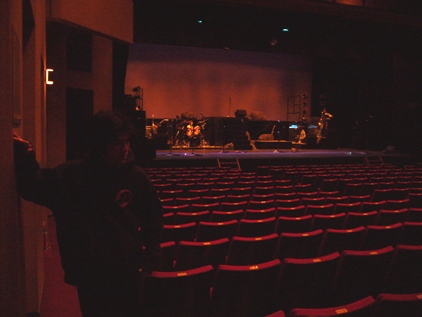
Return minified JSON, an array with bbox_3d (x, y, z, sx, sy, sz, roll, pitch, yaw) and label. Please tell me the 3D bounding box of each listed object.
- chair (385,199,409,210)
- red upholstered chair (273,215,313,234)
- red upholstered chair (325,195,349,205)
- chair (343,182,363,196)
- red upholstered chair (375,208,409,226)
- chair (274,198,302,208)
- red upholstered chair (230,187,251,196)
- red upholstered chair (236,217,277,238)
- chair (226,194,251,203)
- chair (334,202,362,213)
[{"bbox_3d":[3.076,1.141,7.431,0.530,0.900,0.580,-1,5,-21],"label":"chair"},{"bbox_3d":[0.988,1.168,5.603,0.530,0.900,0.580,-1,5,-21],"label":"red upholstered chair"},{"bbox_3d":[2.315,1.160,8.264,0.530,0.880,0.570,-1,4,-21],"label":"red upholstered chair"},{"bbox_3d":[3.497,1.061,10.828,0.530,0.880,0.570,-1,4,-21],"label":"chair"},{"bbox_3d":[2.511,1.149,6.230,0.530,0.880,0.570,-1,4,-21],"label":"red upholstered chair"},{"bbox_3d":[1.303,1.153,7.919,0.540,0.860,0.600,-1,4,-21],"label":"chair"},{"bbox_3d":[0.587,1.086,9.607,0.530,0.900,0.580,-1,5,-21],"label":"red upholstered chair"},{"bbox_3d":[0.494,1.174,5.417,0.530,0.900,0.580,-1,5,-21],"label":"red upholstered chair"},{"bbox_3d":[0.463,1.139,8.652,0.540,0.860,0.600,-1,4,-21],"label":"chair"},{"bbox_3d":[2.172,1.159,7.149,0.530,0.880,0.570,-1,4,-21],"label":"chair"}]

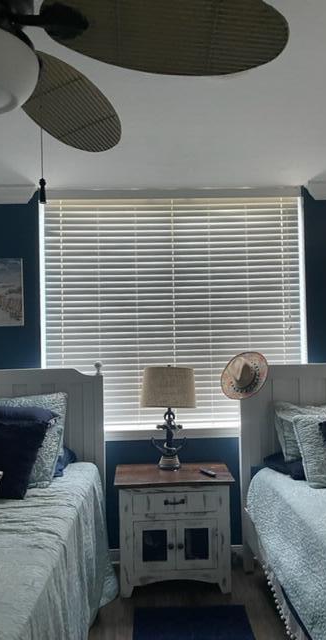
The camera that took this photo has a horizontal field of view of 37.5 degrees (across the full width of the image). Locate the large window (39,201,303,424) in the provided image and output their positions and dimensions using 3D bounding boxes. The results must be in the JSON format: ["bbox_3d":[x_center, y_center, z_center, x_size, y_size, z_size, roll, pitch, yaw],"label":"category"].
[{"bbox_3d":[0.078,-0.043,3.176,1.728,1.526,0.090,-1,-1,-2],"label":"large window"}]

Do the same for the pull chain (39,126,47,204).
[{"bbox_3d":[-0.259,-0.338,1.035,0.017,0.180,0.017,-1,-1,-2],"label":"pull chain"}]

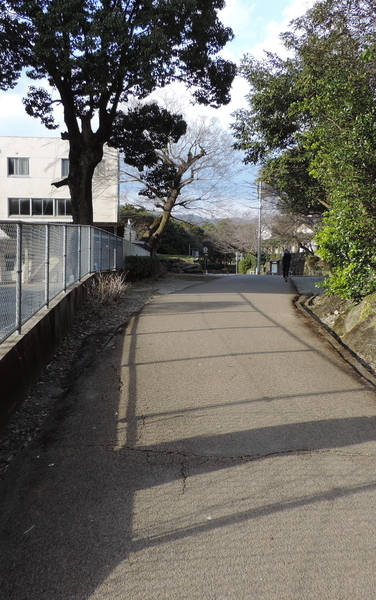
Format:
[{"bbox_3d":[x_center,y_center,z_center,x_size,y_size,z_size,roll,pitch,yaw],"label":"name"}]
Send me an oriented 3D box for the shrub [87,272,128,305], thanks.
[{"bbox_3d":[-1.858,-0.277,12.800,0.950,0.680,0.850,1,5,0],"label":"shrub"}]

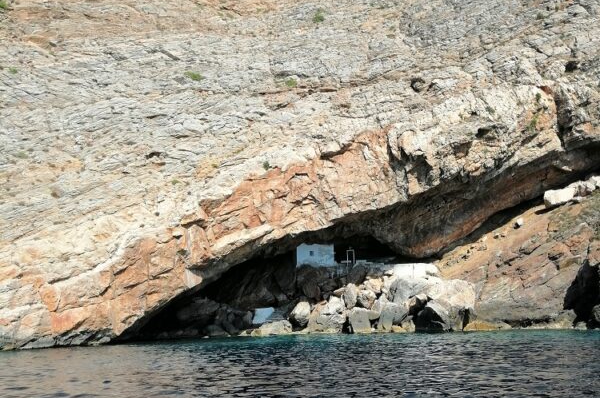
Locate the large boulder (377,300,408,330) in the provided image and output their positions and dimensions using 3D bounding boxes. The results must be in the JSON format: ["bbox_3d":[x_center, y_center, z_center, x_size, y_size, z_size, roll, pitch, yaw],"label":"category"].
[{"bbox_3d":[9.710,12.330,65.500,3.290,3.090,2.630,-2,-11,8],"label":"large boulder"}]

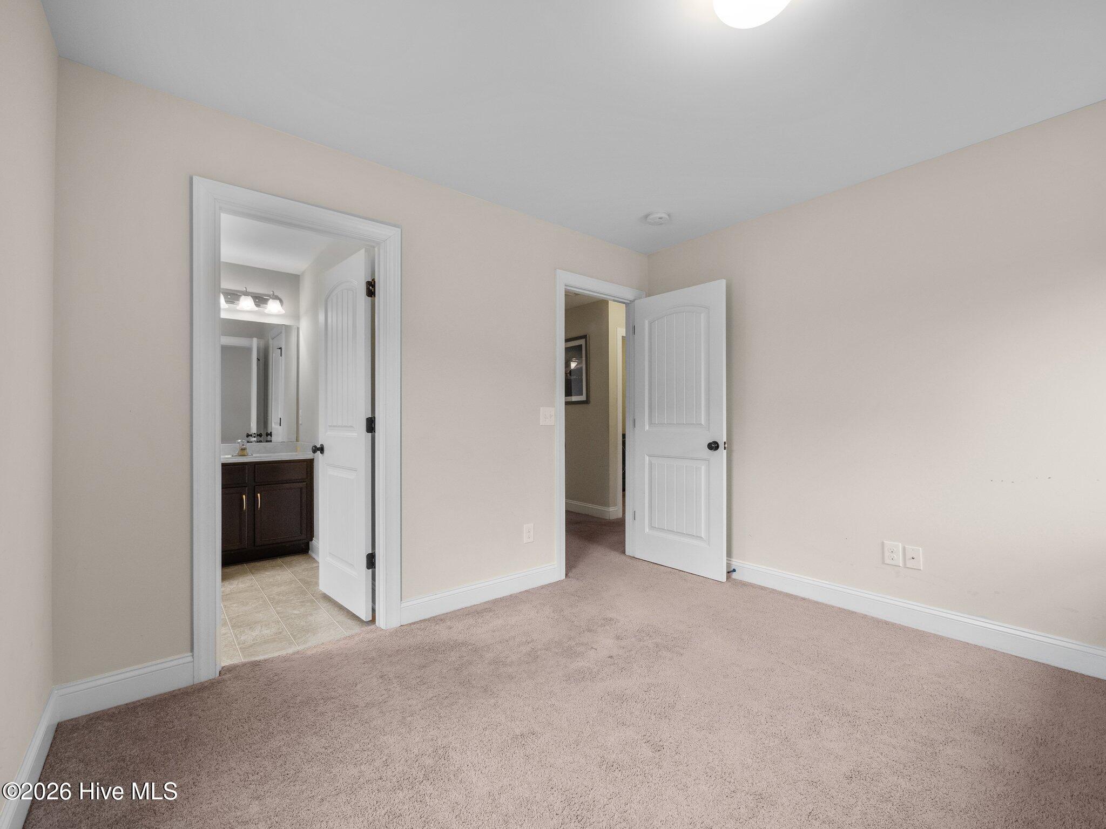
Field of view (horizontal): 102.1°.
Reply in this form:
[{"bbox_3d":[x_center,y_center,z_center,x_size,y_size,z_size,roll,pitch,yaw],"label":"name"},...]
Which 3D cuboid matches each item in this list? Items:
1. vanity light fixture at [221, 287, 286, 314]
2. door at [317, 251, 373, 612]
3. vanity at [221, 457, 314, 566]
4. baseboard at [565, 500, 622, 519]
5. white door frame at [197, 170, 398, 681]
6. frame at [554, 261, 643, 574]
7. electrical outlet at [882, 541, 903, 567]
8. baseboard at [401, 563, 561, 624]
[{"bbox_3d":[-2.591,-0.982,3.794,0.590,0.205,0.170,0,-1,-38],"label":"vanity light fixture"},{"bbox_3d":[-1.252,0.114,2.688,0.675,2.035,0.040,-1,-1,42],"label":"door"},{"bbox_3d":[-2.470,0.761,3.623,0.870,0.800,0.550,0,-1,-38],"label":"vanity"},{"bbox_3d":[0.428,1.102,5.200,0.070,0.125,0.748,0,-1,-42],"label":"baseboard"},{"bbox_3d":[-1.198,0.063,2.186,0.885,2.135,0.130,0,-1,-38],"label":"white door frame"},{"bbox_3d":[0.364,0.073,3.393,0.925,2.135,0.130,0,-1,-38],"label":"frame"},{"bbox_3d":[1.847,0.760,2.433,0.009,0.121,0.078,0,-1,-42],"label":"electrical outlet"},{"bbox_3d":[-0.388,1.074,2.728,1.075,0.124,0.018,0,-1,-38],"label":"baseboard"}]

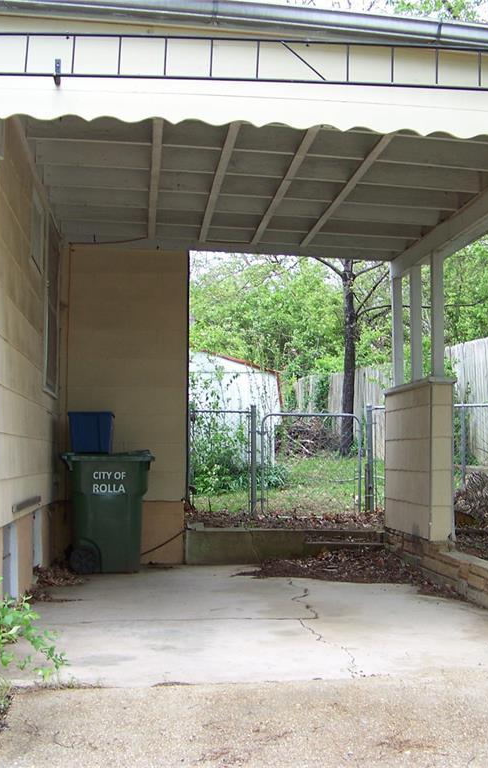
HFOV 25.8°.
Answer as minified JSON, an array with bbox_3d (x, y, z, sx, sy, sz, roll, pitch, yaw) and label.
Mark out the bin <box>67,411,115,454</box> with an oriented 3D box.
[{"bbox_3d":[-1.466,0.468,10.152,0.430,0.395,0.550,0,-4,-6],"label":"bin"}]

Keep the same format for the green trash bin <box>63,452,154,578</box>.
[{"bbox_3d":[-1.304,1.212,10.192,0.870,1.135,0.700,0,-4,-6],"label":"green trash bin"}]

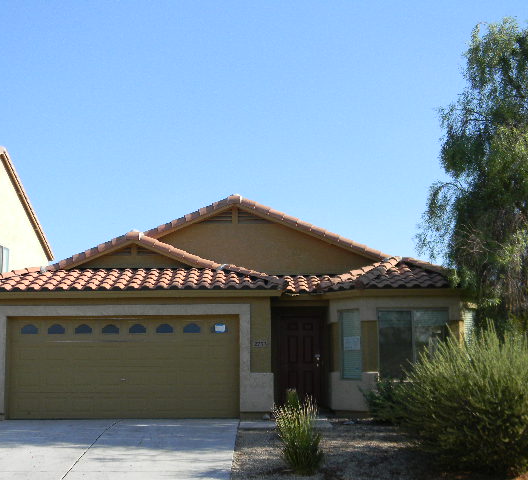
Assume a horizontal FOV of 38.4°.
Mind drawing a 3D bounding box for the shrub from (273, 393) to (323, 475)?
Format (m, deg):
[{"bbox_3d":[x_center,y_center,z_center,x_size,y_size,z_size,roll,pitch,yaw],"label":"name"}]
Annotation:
[{"bbox_3d":[0.504,2.895,11.400,0.740,1.200,0.720,0,-9,1],"label":"shrub"}]

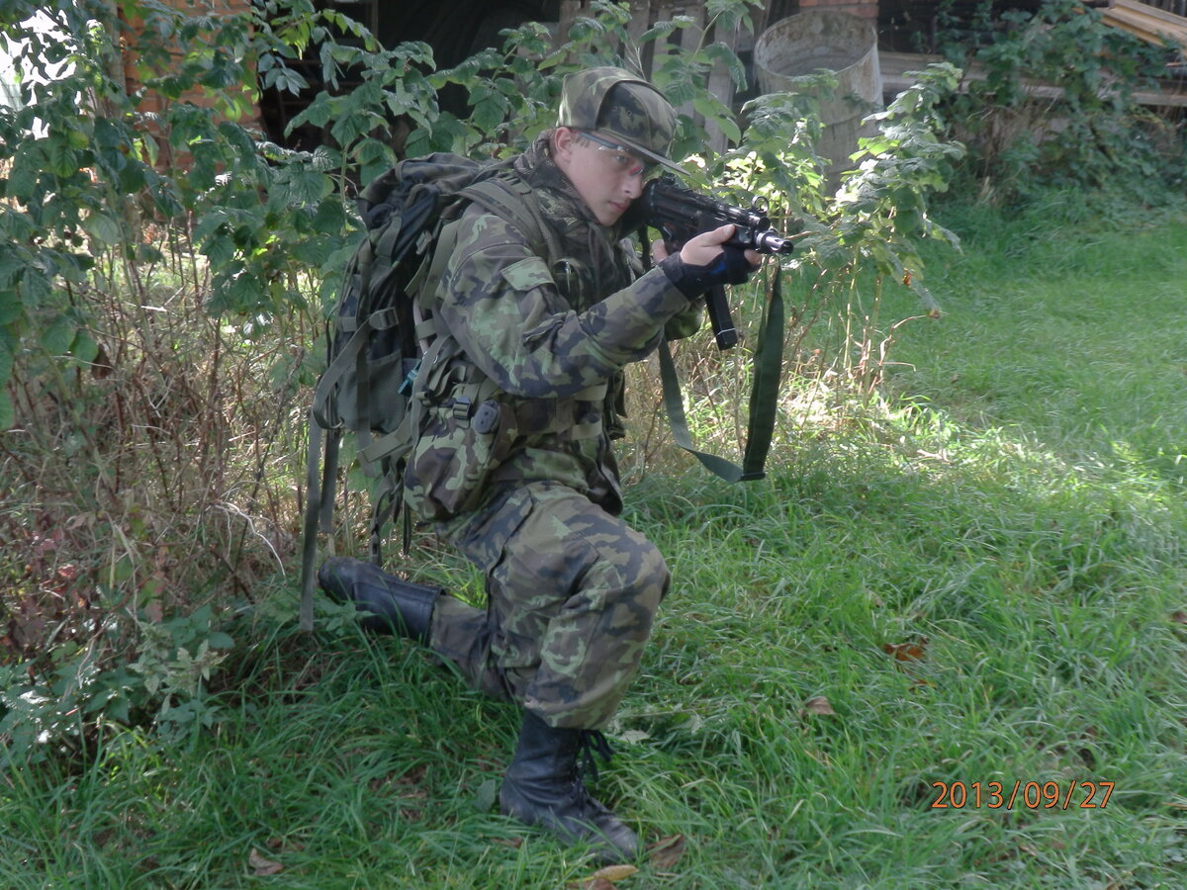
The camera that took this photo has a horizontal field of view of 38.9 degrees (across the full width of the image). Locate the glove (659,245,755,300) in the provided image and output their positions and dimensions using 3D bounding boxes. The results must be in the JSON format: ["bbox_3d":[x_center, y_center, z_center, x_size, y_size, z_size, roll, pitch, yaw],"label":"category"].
[{"bbox_3d":[0.167,-0.255,2.480,0.130,0.080,0.090,21,23,30],"label":"glove"}]

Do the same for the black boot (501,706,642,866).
[{"bbox_3d":[-0.051,0.548,2.860,0.285,0.250,0.108,12,23,30],"label":"black boot"}]

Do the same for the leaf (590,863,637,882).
[{"bbox_3d":[0.033,0.698,2.740,0.075,0.015,0.035,-3,20,-9],"label":"leaf"}]

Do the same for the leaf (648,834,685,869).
[{"bbox_3d":[0.120,0.673,2.785,0.060,0.030,0.055,0,20,0],"label":"leaf"}]

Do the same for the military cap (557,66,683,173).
[{"bbox_3d":[0.056,-0.504,2.600,0.260,0.130,0.180,22,0,35],"label":"military cap"}]

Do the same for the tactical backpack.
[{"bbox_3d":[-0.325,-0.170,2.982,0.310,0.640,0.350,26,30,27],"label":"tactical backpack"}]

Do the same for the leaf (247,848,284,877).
[{"bbox_3d":[-0.538,0.686,2.757,0.055,0.025,0.045,0,20,0],"label":"leaf"}]

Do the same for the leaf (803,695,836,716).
[{"bbox_3d":[0.438,0.505,3.255,0.060,0.025,0.050,0,20,0],"label":"leaf"}]

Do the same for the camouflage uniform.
[{"bbox_3d":[-0.075,0.036,2.913,0.750,1.120,0.560,13,24,33],"label":"camouflage uniform"}]

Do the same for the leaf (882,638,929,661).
[{"bbox_3d":[0.646,0.423,3.479,0.090,0.025,0.065,0,20,0],"label":"leaf"}]

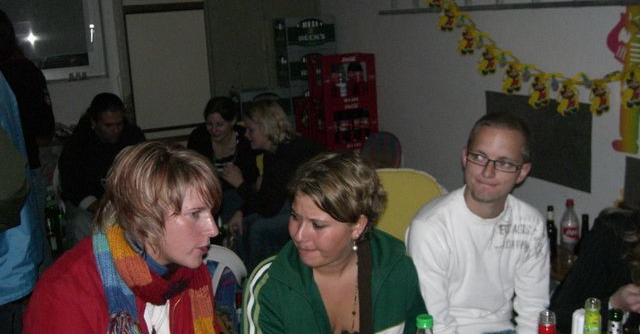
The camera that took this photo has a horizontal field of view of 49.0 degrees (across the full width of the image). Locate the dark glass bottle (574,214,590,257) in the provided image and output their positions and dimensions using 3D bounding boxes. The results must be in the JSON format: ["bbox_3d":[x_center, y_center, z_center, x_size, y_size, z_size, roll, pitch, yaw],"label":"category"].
[{"bbox_3d":[1.187,0.338,3.146,0.066,0.255,0.066,-3,12,0],"label":"dark glass bottle"}]

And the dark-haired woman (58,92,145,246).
[{"bbox_3d":[-1.030,0.220,3.710,0.550,1.230,0.800,-11,14,-33],"label":"dark-haired woman"}]

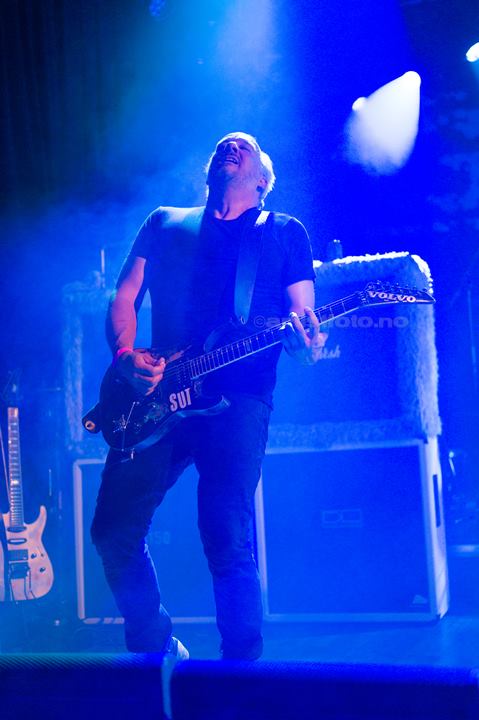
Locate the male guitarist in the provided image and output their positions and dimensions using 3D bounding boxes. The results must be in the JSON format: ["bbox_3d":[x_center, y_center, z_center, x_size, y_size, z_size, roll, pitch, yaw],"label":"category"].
[{"bbox_3d":[-0.103,0.145,3.000,0.680,1.680,0.560,-4,-7,12],"label":"male guitarist"}]

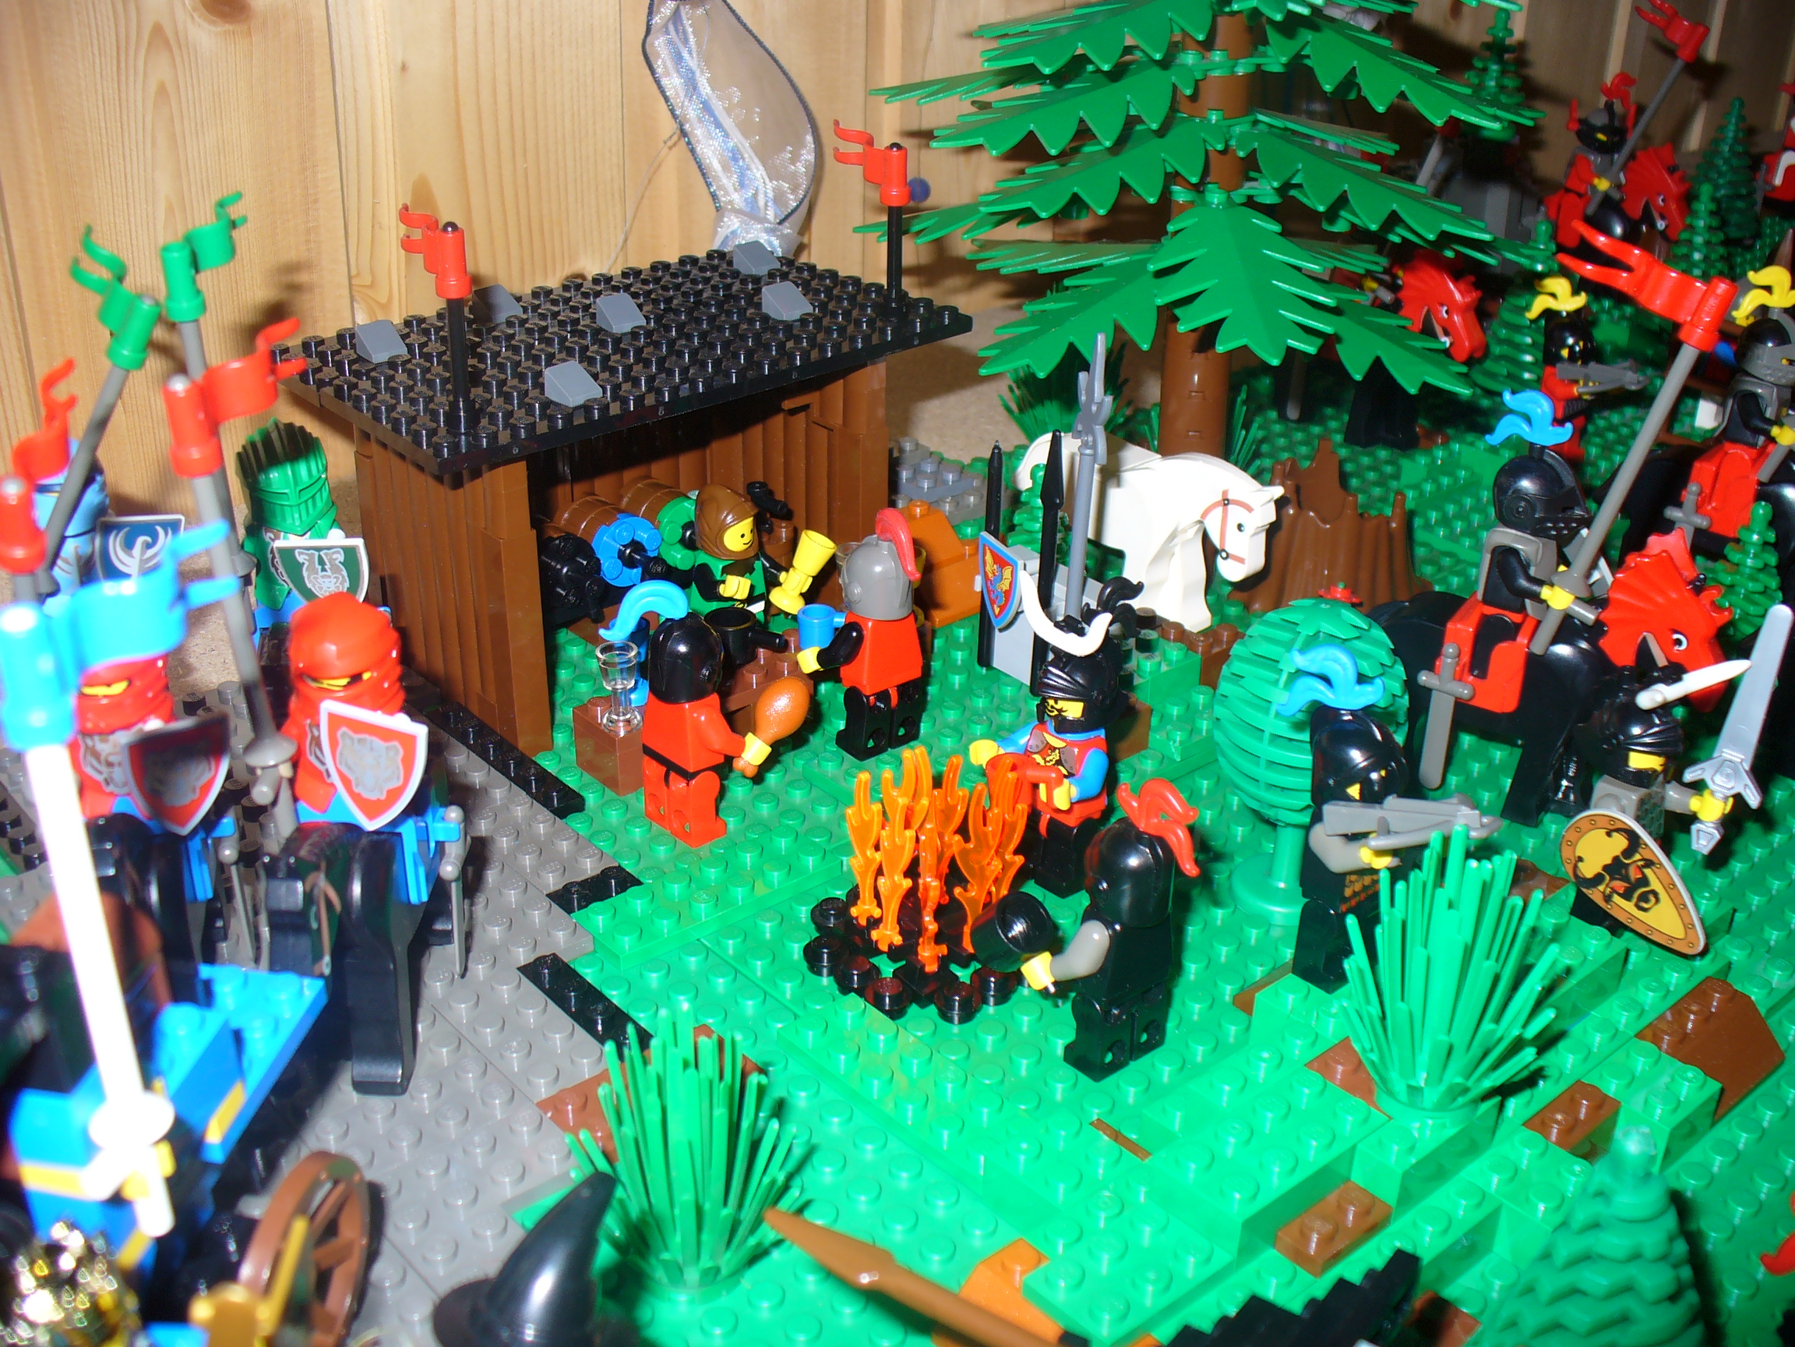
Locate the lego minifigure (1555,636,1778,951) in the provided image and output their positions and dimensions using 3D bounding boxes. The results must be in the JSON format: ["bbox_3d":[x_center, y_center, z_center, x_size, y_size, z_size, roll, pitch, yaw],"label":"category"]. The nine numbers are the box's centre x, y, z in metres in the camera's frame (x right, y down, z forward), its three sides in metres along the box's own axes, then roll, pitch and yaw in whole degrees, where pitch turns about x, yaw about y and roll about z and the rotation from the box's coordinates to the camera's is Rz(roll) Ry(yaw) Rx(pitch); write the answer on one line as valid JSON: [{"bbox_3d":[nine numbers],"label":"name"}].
[{"bbox_3d":[0.126,0.020,0.311,0.026,0.051,0.024,-21,34,-35],"label":"lego minifigure"}]

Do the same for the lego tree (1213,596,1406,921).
[{"bbox_3d":[0.070,0.014,0.330,0.032,0.058,0.032,1,27,0],"label":"lego tree"}]

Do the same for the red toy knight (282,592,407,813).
[{"bbox_3d":[-0.079,0.012,0.281,0.022,0.043,0.017,0,27,0],"label":"red toy knight"}]

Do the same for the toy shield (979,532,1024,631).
[{"bbox_3d":[0.022,-0.018,0.402,0.006,0.018,0.016,-13,30,-26],"label":"toy shield"}]

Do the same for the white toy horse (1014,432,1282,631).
[{"bbox_3d":[0.051,-0.032,0.404,0.016,0.038,0.070,-21,34,-35],"label":"white toy horse"}]

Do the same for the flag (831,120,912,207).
[{"bbox_3d":[-0.006,-0.109,0.410,0.007,0.013,0.029,-13,30,-25],"label":"flag"}]

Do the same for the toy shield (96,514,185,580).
[{"bbox_3d":[-0.140,-0.021,0.357,0.015,0.018,0.005,-3,27,-5],"label":"toy shield"}]

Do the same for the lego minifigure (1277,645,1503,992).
[{"bbox_3d":[0.074,0.025,0.295,0.028,0.055,0.046,-21,34,-36],"label":"lego minifigure"}]

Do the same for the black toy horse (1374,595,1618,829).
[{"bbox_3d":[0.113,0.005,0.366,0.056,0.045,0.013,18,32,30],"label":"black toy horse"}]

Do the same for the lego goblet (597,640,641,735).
[{"bbox_3d":[-0.053,0.003,0.366,0.008,0.016,0.008,1,27,0],"label":"lego goblet"}]

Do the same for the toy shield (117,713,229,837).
[{"bbox_3d":[-0.112,0.018,0.298,0.015,0.018,0.005,-19,39,-41],"label":"toy shield"}]

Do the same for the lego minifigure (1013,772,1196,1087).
[{"bbox_3d":[0.035,0.038,0.294,0.025,0.051,0.026,-21,34,-36],"label":"lego minifigure"}]

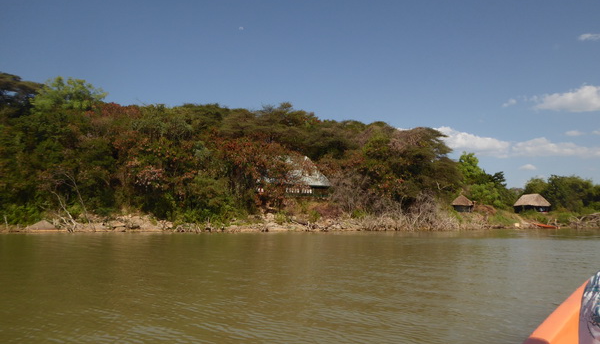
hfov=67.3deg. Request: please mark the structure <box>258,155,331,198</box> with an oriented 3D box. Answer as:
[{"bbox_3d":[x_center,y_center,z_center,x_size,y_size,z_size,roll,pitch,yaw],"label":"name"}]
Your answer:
[{"bbox_3d":[-1.001,0.910,82.000,13.000,7.600,9.500,0,-7,5],"label":"structure"}]

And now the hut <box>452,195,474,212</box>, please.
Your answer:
[{"bbox_3d":[33.171,6.634,92.000,4.600,3.700,4.600,-2,-7,17],"label":"hut"}]

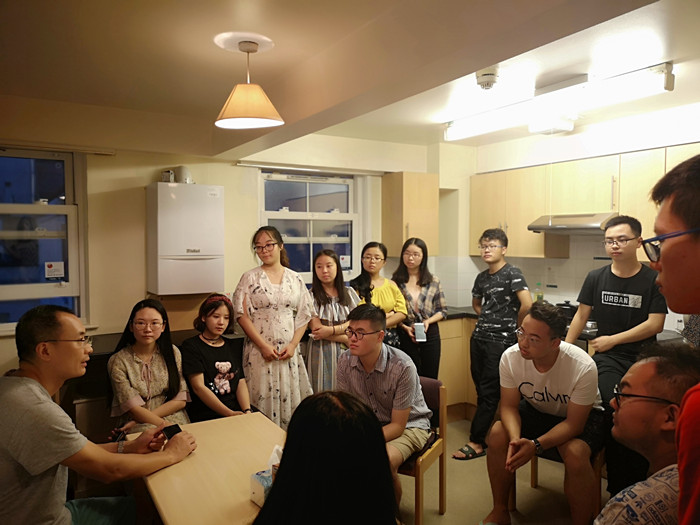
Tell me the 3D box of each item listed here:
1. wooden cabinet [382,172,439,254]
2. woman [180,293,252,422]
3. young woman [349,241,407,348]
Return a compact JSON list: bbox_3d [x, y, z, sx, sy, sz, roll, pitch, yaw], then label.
[{"bbox_3d":[0.535,-0.412,4.840,0.378,0.717,0.322,-1,3,-30],"label":"wooden cabinet"},{"bbox_3d":[-0.600,0.789,2.645,0.450,1.250,0.680,-1,2,-30],"label":"woman"},{"bbox_3d":[0.199,0.616,3.827,0.430,1.530,0.320,0,2,5],"label":"young woman"}]

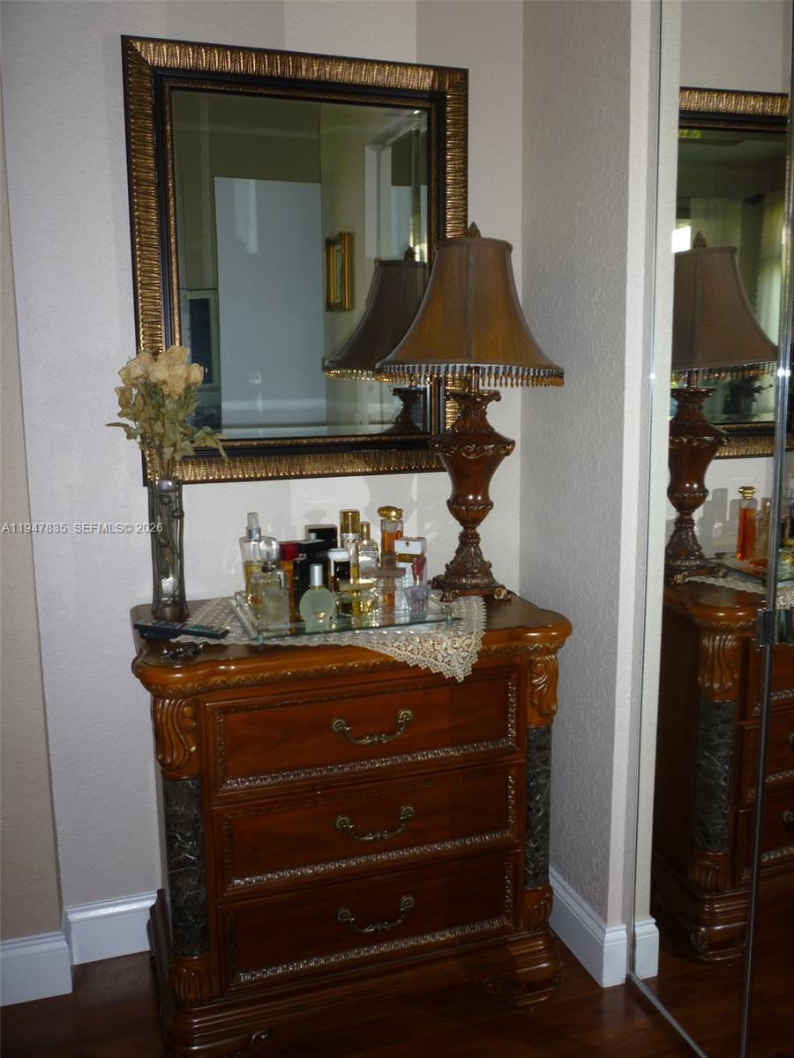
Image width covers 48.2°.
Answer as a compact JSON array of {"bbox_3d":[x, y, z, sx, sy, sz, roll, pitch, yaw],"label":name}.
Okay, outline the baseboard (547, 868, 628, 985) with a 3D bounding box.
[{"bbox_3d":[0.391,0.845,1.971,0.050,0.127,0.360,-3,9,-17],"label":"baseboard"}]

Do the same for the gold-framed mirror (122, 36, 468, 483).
[{"bbox_3d":[-0.180,-0.532,1.841,0.706,0.856,0.040,-3,9,-17],"label":"gold-framed mirror"}]

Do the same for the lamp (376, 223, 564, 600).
[{"bbox_3d":[0.158,-0.232,1.797,0.396,0.751,0.384,-1,9,0],"label":"lamp"}]

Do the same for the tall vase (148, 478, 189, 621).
[{"bbox_3d":[-0.437,0.037,1.691,0.074,0.267,0.074,-3,9,-17],"label":"tall vase"}]

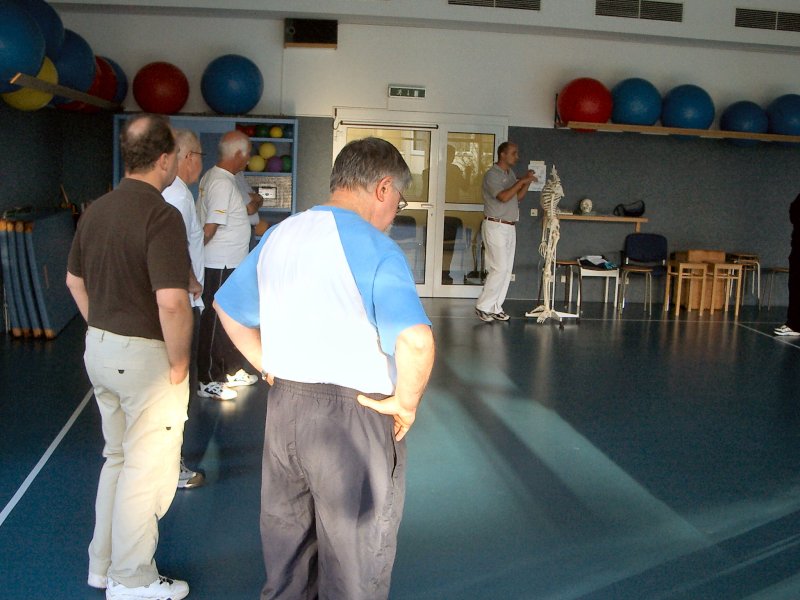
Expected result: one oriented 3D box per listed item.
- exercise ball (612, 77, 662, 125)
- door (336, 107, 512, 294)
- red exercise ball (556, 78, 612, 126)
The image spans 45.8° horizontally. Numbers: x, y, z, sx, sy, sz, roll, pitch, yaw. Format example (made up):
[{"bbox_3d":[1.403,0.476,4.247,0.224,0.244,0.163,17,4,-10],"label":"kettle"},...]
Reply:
[{"bbox_3d":[2.632,-2.175,10.590,0.570,0.570,0.570,2,10,0],"label":"exercise ball"},{"bbox_3d":[0.213,-1.061,10.742,1.958,2.102,0.100,1,10,-8],"label":"door"},{"bbox_3d":[2.068,-2.173,10.587,0.599,0.599,0.599,2,8,0],"label":"red exercise ball"}]

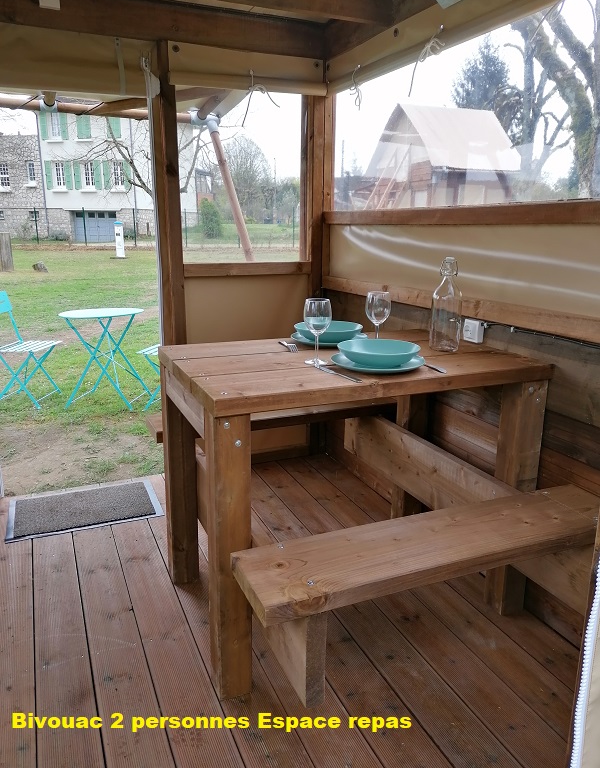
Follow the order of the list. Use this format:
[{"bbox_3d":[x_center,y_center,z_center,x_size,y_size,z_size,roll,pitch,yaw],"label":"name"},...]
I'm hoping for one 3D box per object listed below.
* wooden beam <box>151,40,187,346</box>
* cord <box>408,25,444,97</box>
[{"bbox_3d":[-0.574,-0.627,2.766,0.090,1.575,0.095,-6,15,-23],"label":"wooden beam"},{"bbox_3d":[0.426,-1.101,2.132,0.045,0.180,0.170,-6,15,-23],"label":"cord"}]

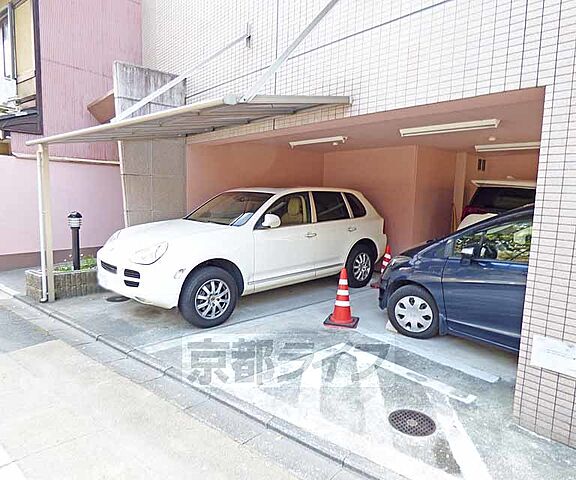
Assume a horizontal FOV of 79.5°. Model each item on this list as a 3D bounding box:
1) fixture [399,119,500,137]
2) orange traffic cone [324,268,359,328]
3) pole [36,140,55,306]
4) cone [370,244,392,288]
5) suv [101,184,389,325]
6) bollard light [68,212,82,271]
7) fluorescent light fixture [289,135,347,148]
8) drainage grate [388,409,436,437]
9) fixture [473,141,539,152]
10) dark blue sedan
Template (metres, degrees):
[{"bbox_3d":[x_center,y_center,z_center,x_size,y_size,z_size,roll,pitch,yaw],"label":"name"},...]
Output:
[{"bbox_3d":[2.110,-1.506,4.647,0.200,0.090,1.240,-5,10,-45],"label":"fixture"},{"bbox_3d":[0.702,0.686,4.361,0.375,0.700,0.375,4,7,18],"label":"orange traffic cone"},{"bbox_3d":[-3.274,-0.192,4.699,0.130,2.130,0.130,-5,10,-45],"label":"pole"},{"bbox_3d":[1.751,0.441,6.082,0.380,0.700,0.380,-5,10,-45],"label":"cone"},{"bbox_3d":[-0.382,-0.009,5.601,4.780,1.690,1.930,-6,11,-41],"label":"suv"},{"bbox_3d":[-3.248,0.020,5.301,0.210,0.900,0.210,-5,10,-45],"label":"bollard light"},{"bbox_3d":[0.463,-1.723,6.001,0.130,0.100,1.240,-5,10,-45],"label":"fluorescent light fixture"},{"bbox_3d":[0.875,1.293,2.438,0.315,0.020,0.315,2,7,0],"label":"drainage grate"},{"bbox_3d":[3.883,-1.592,5.900,0.200,0.090,1.240,-5,10,-45],"label":"fixture"},{"bbox_3d":[2.851,0.366,3.497,4.000,1.550,1.700,7,9,44],"label":"dark blue sedan"}]

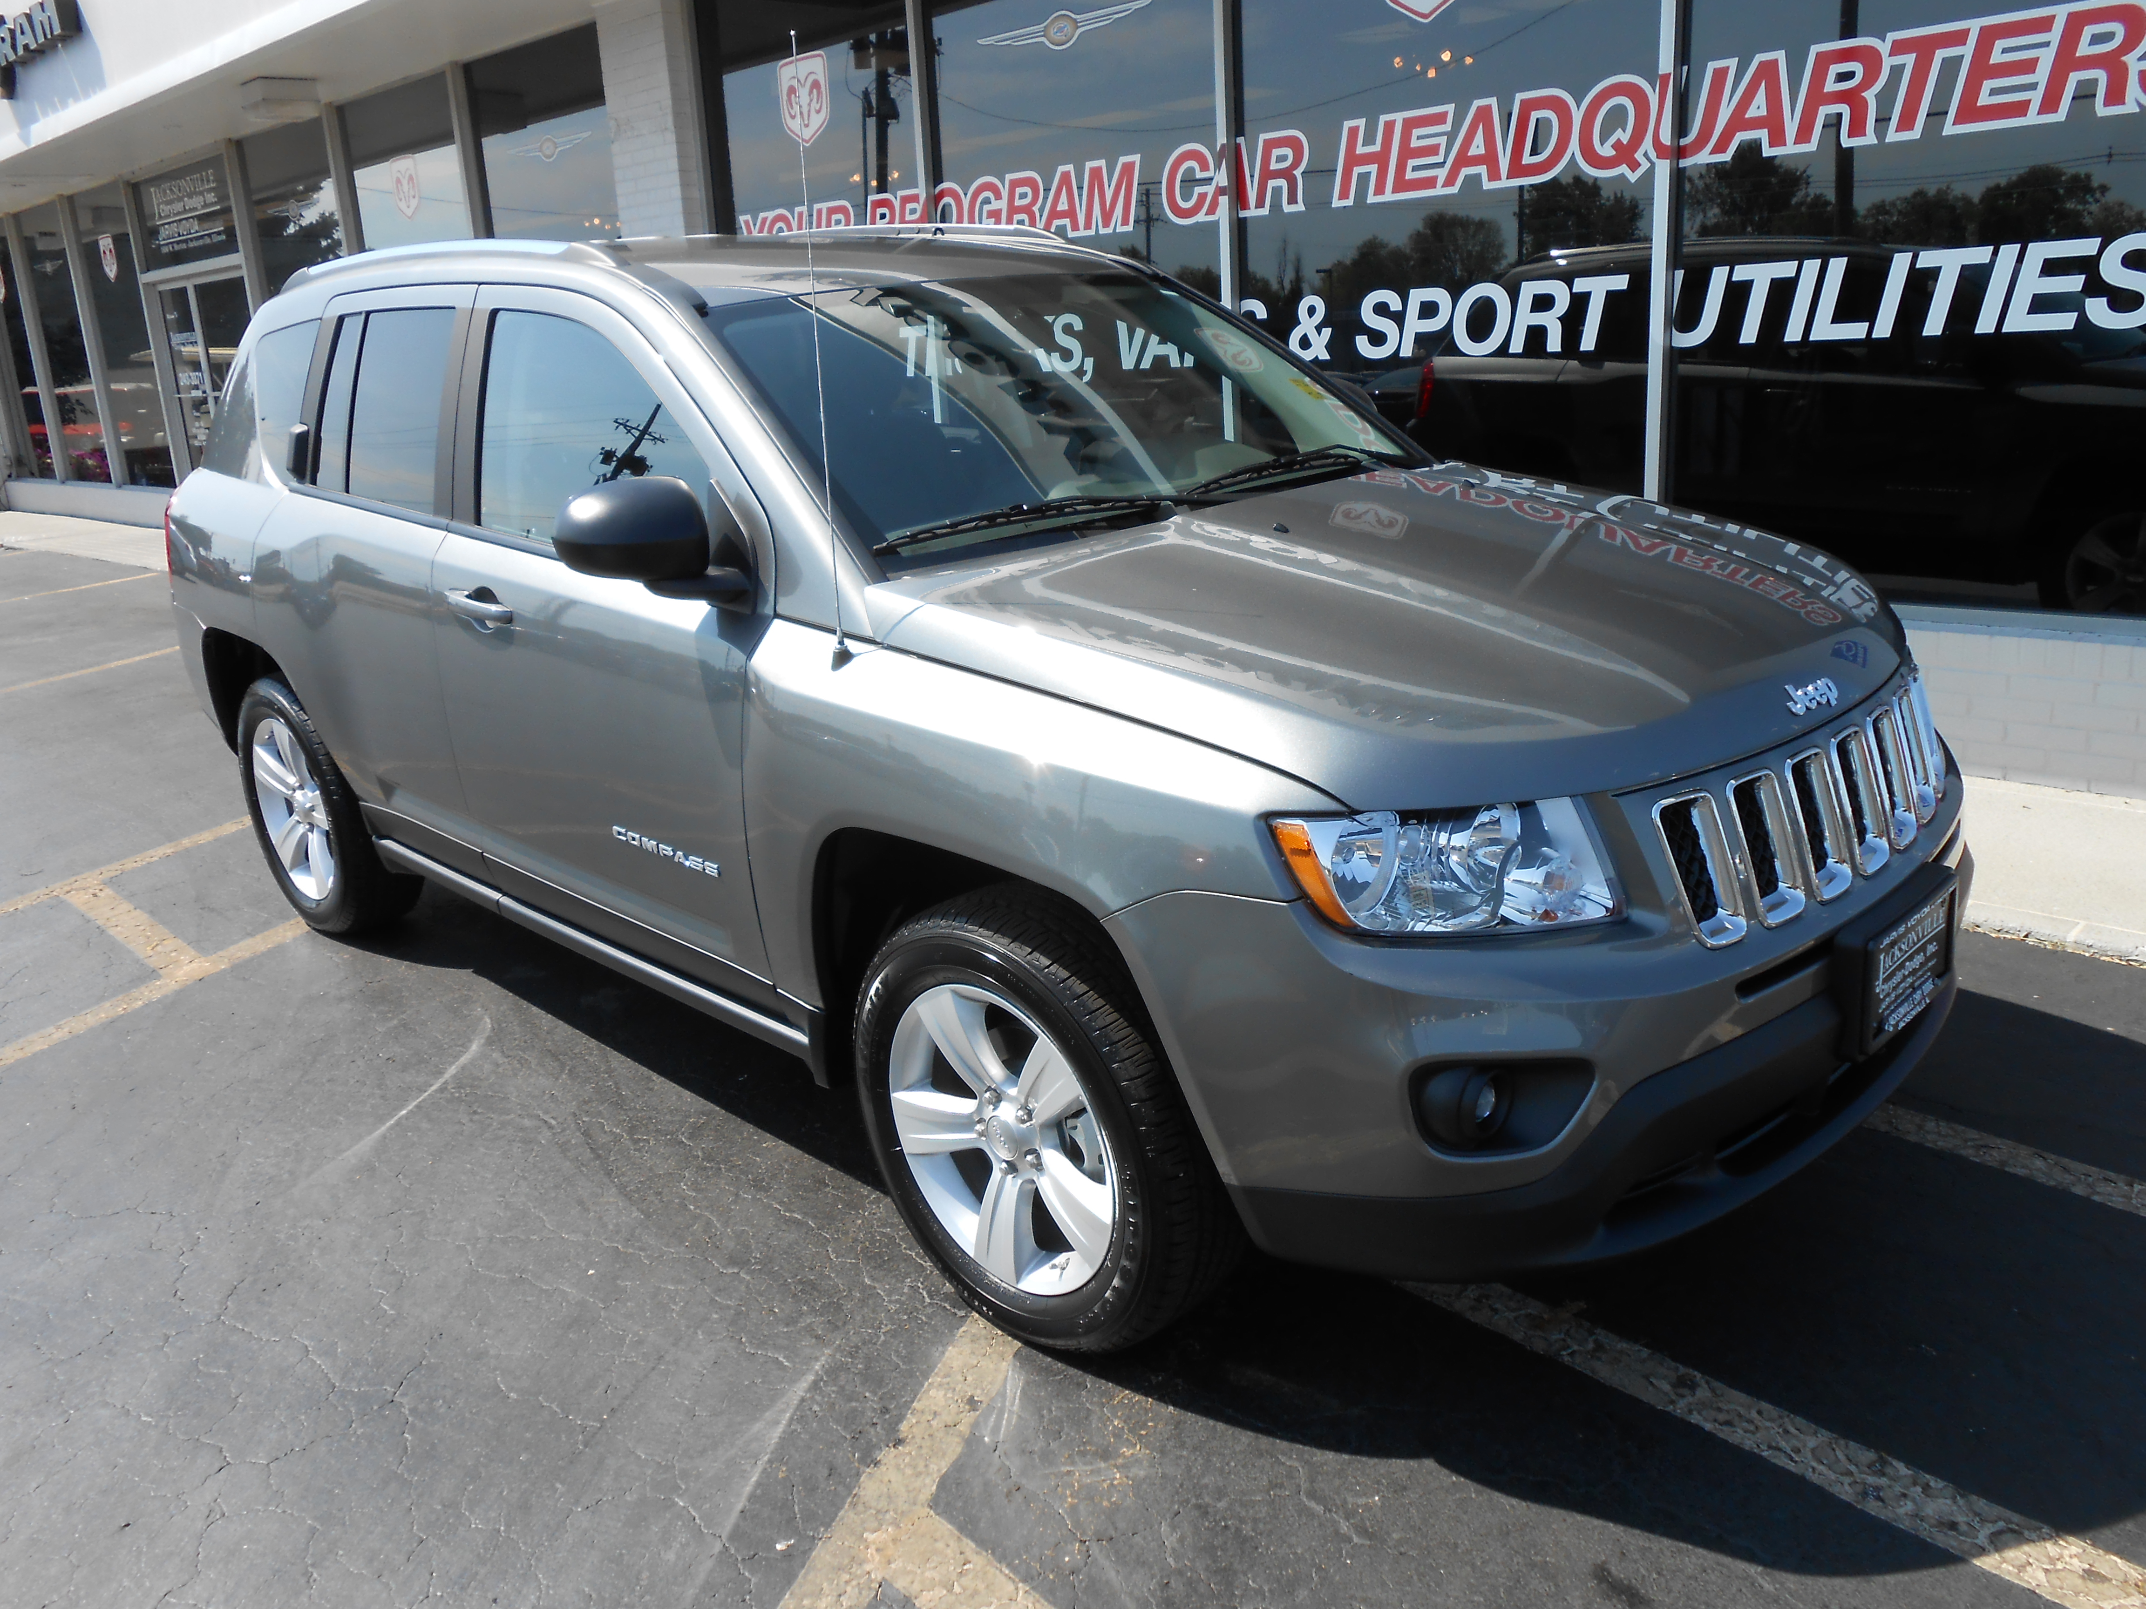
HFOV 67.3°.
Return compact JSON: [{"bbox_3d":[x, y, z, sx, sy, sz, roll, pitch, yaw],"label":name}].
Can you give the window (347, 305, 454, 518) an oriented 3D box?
[{"bbox_3d":[-1.421,-0.826,3.375,0.445,0.410,0.045,14,7,43],"label":"window"}]

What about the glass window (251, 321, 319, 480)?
[{"bbox_3d":[-1.873,-0.957,3.815,0.060,0.370,0.490,7,6,-40],"label":"glass window"}]

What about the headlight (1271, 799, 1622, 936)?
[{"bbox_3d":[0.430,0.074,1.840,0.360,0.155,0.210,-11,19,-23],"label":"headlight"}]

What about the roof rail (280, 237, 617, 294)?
[{"bbox_3d":[-1.391,-1.154,3.450,1.600,0.078,0.050,14,24,43],"label":"roof rail"}]

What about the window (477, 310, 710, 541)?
[{"bbox_3d":[-0.832,-0.646,2.809,0.830,0.450,0.050,14,6,42],"label":"window"}]

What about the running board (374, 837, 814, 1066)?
[{"bbox_3d":[-1.013,0.238,3.158,1.670,0.085,0.075,14,24,43],"label":"running board"}]

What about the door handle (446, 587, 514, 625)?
[{"bbox_3d":[-1.110,-0.368,3.001,0.250,0.048,0.050,14,24,43],"label":"door handle"}]

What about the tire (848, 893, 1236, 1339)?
[{"bbox_3d":[-0.040,0.461,2.387,0.685,0.685,0.220,15,25,43],"label":"tire"}]

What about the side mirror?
[{"bbox_3d":[-0.605,-0.388,2.377,0.200,0.205,0.245,14,24,43],"label":"side mirror"}]

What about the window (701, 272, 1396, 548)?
[{"bbox_3d":[0.013,-0.756,3.001,1.410,0.120,0.740,-20,60,-42],"label":"window"}]

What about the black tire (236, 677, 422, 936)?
[{"bbox_3d":[-1.905,-0.009,4.142,0.685,0.685,0.220,14,25,42],"label":"black tire"}]

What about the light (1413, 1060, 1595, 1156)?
[{"bbox_3d":[0.512,0.368,1.942,0.210,0.135,0.120,-15,22,-33],"label":"light"}]

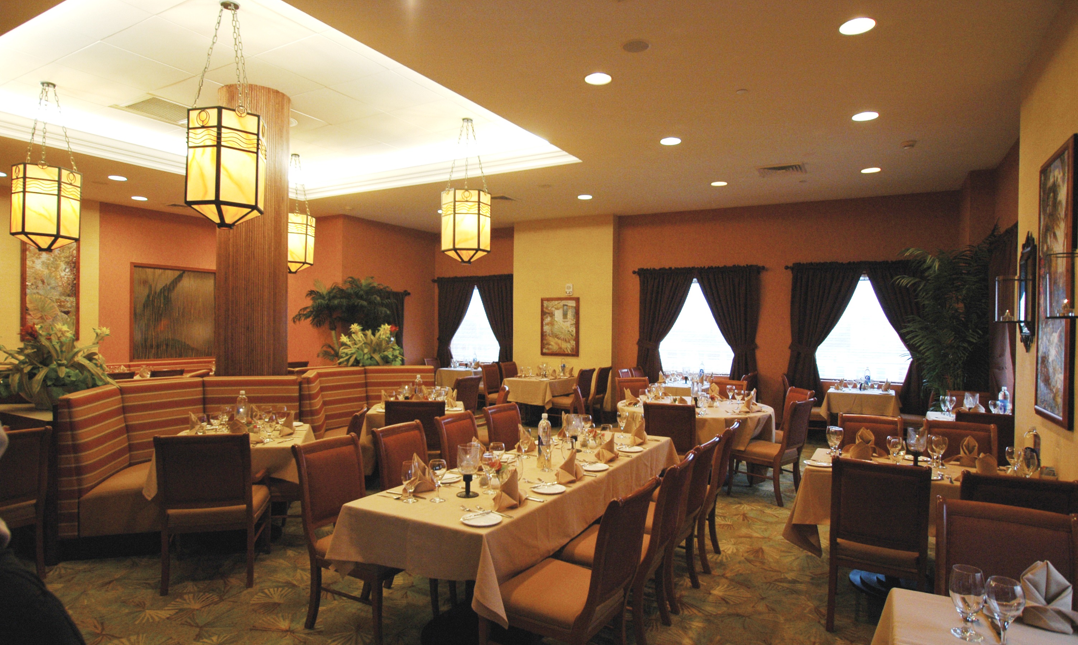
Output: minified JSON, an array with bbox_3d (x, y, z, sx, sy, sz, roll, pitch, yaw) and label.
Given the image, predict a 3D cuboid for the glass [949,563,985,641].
[{"bbox_3d":[1.173,0.766,1.554,0.080,0.180,0.080,1,1,31],"label":"glass"}]

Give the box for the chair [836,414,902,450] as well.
[{"bbox_3d":[2.296,1.167,3.901,0.440,0.953,0.650,1,1,25],"label":"chair"}]

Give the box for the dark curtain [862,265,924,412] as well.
[{"bbox_3d":[4.699,0.403,7.406,0.860,2.430,0.160,1,0,31],"label":"dark curtain"}]

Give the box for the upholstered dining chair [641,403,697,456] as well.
[{"bbox_3d":[1.165,1.140,4.995,0.440,0.953,0.650,1,1,18],"label":"upholstered dining chair"}]

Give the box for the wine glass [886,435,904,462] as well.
[{"bbox_3d":[2.197,0.768,3.490,0.080,0.175,0.080,1,1,31],"label":"wine glass"}]

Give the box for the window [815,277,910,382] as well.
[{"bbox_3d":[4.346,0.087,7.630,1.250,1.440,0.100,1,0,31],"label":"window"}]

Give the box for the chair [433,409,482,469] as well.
[{"bbox_3d":[-0.345,1.098,3.721,0.610,0.930,0.450,1,1,32],"label":"chair"}]

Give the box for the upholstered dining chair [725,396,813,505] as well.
[{"bbox_3d":[2.127,1.148,5.259,0.650,0.953,0.440,1,1,45],"label":"upholstered dining chair"}]

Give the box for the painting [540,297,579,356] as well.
[{"bbox_3d":[0.349,0.083,9.983,0.775,1.025,0.040,1,0,31],"label":"painting"}]

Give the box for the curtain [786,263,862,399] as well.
[{"bbox_3d":[3.521,0.152,7.047,0.880,1.800,0.160,1,1,29],"label":"curtain"}]

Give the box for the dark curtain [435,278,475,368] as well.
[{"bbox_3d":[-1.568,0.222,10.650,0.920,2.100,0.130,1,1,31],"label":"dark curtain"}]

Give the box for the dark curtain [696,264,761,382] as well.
[{"bbox_3d":[2.819,0.365,8.539,0.980,2.440,0.160,1,0,31],"label":"dark curtain"}]

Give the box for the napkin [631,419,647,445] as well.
[{"bbox_3d":[0.767,0.794,4.272,0.120,0.180,0.130,1,0,31],"label":"napkin"}]

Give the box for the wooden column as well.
[{"bbox_3d":[-2.612,-0.250,5.197,0.585,3.640,0.585,1,1,31],"label":"wooden column"}]

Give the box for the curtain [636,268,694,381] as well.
[{"bbox_3d":[1.993,0.351,9.037,0.920,2.440,0.160,1,0,31],"label":"curtain"}]

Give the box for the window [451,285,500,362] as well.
[{"bbox_3d":[-1.192,0.041,10.553,1.300,1.420,0.120,1,1,31],"label":"window"}]

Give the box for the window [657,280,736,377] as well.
[{"bbox_3d":[2.429,0.068,8.769,1.250,1.460,0.100,1,0,31],"label":"window"}]

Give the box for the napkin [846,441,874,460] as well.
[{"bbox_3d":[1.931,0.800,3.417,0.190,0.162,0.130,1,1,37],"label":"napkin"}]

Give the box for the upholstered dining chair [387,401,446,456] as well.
[{"bbox_3d":[-1.074,1.129,5.126,0.510,0.920,0.590,1,0,-3],"label":"upholstered dining chair"}]

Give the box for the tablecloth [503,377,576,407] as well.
[{"bbox_3d":[0.134,1.049,9.067,0.840,0.370,1.280,1,0,31],"label":"tablecloth"}]

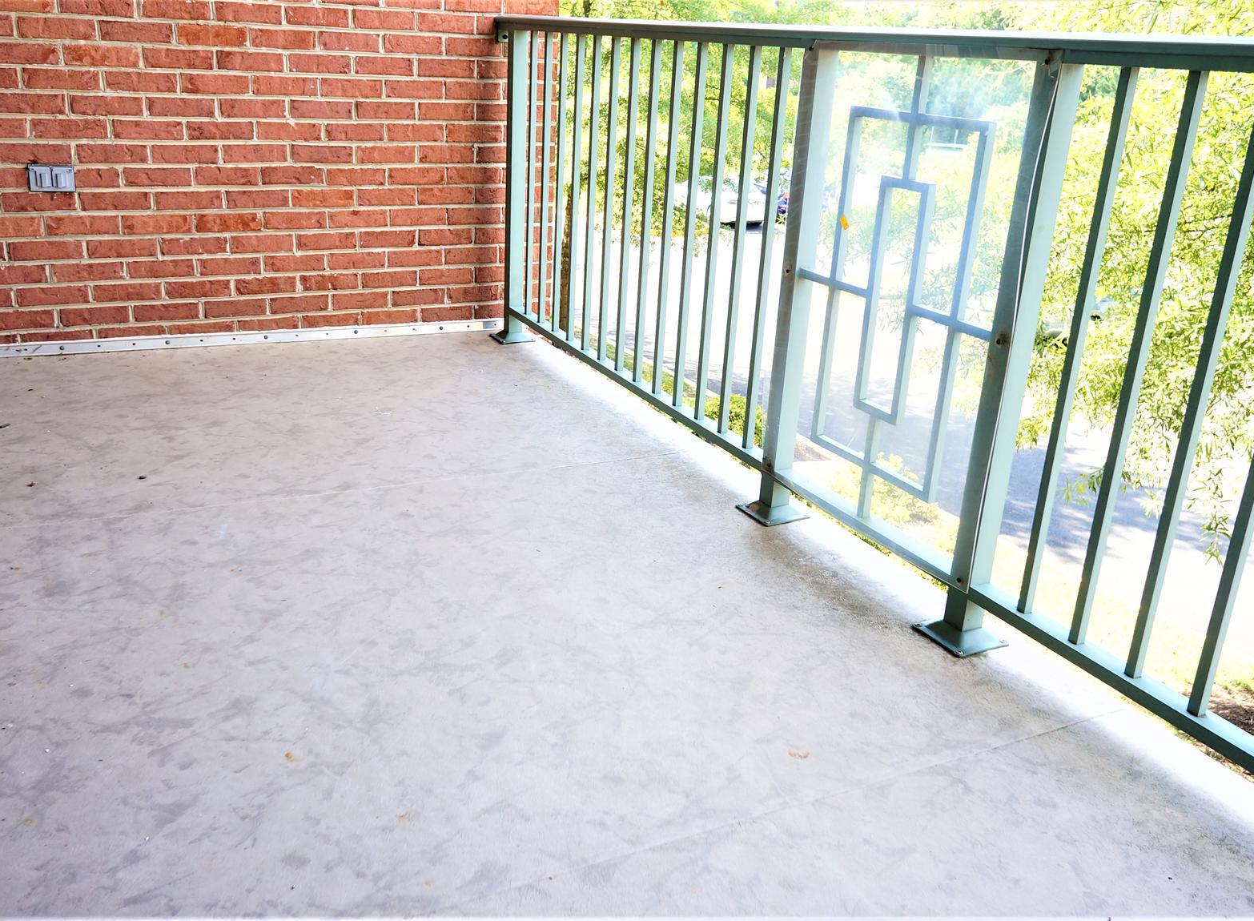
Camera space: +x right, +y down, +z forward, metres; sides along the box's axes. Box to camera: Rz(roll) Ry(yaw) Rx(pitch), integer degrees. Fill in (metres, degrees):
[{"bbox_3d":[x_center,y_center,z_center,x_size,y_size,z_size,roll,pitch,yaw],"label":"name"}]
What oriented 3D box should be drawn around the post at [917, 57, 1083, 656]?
[{"bbox_3d":[0.646,-0.148,1.774,0.123,1.020,0.123,-8,23,-27],"label":"post"}]

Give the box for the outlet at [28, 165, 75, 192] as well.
[{"bbox_3d":[-1.667,-0.819,3.032,0.116,0.073,0.025,-8,23,-27],"label":"outlet"}]

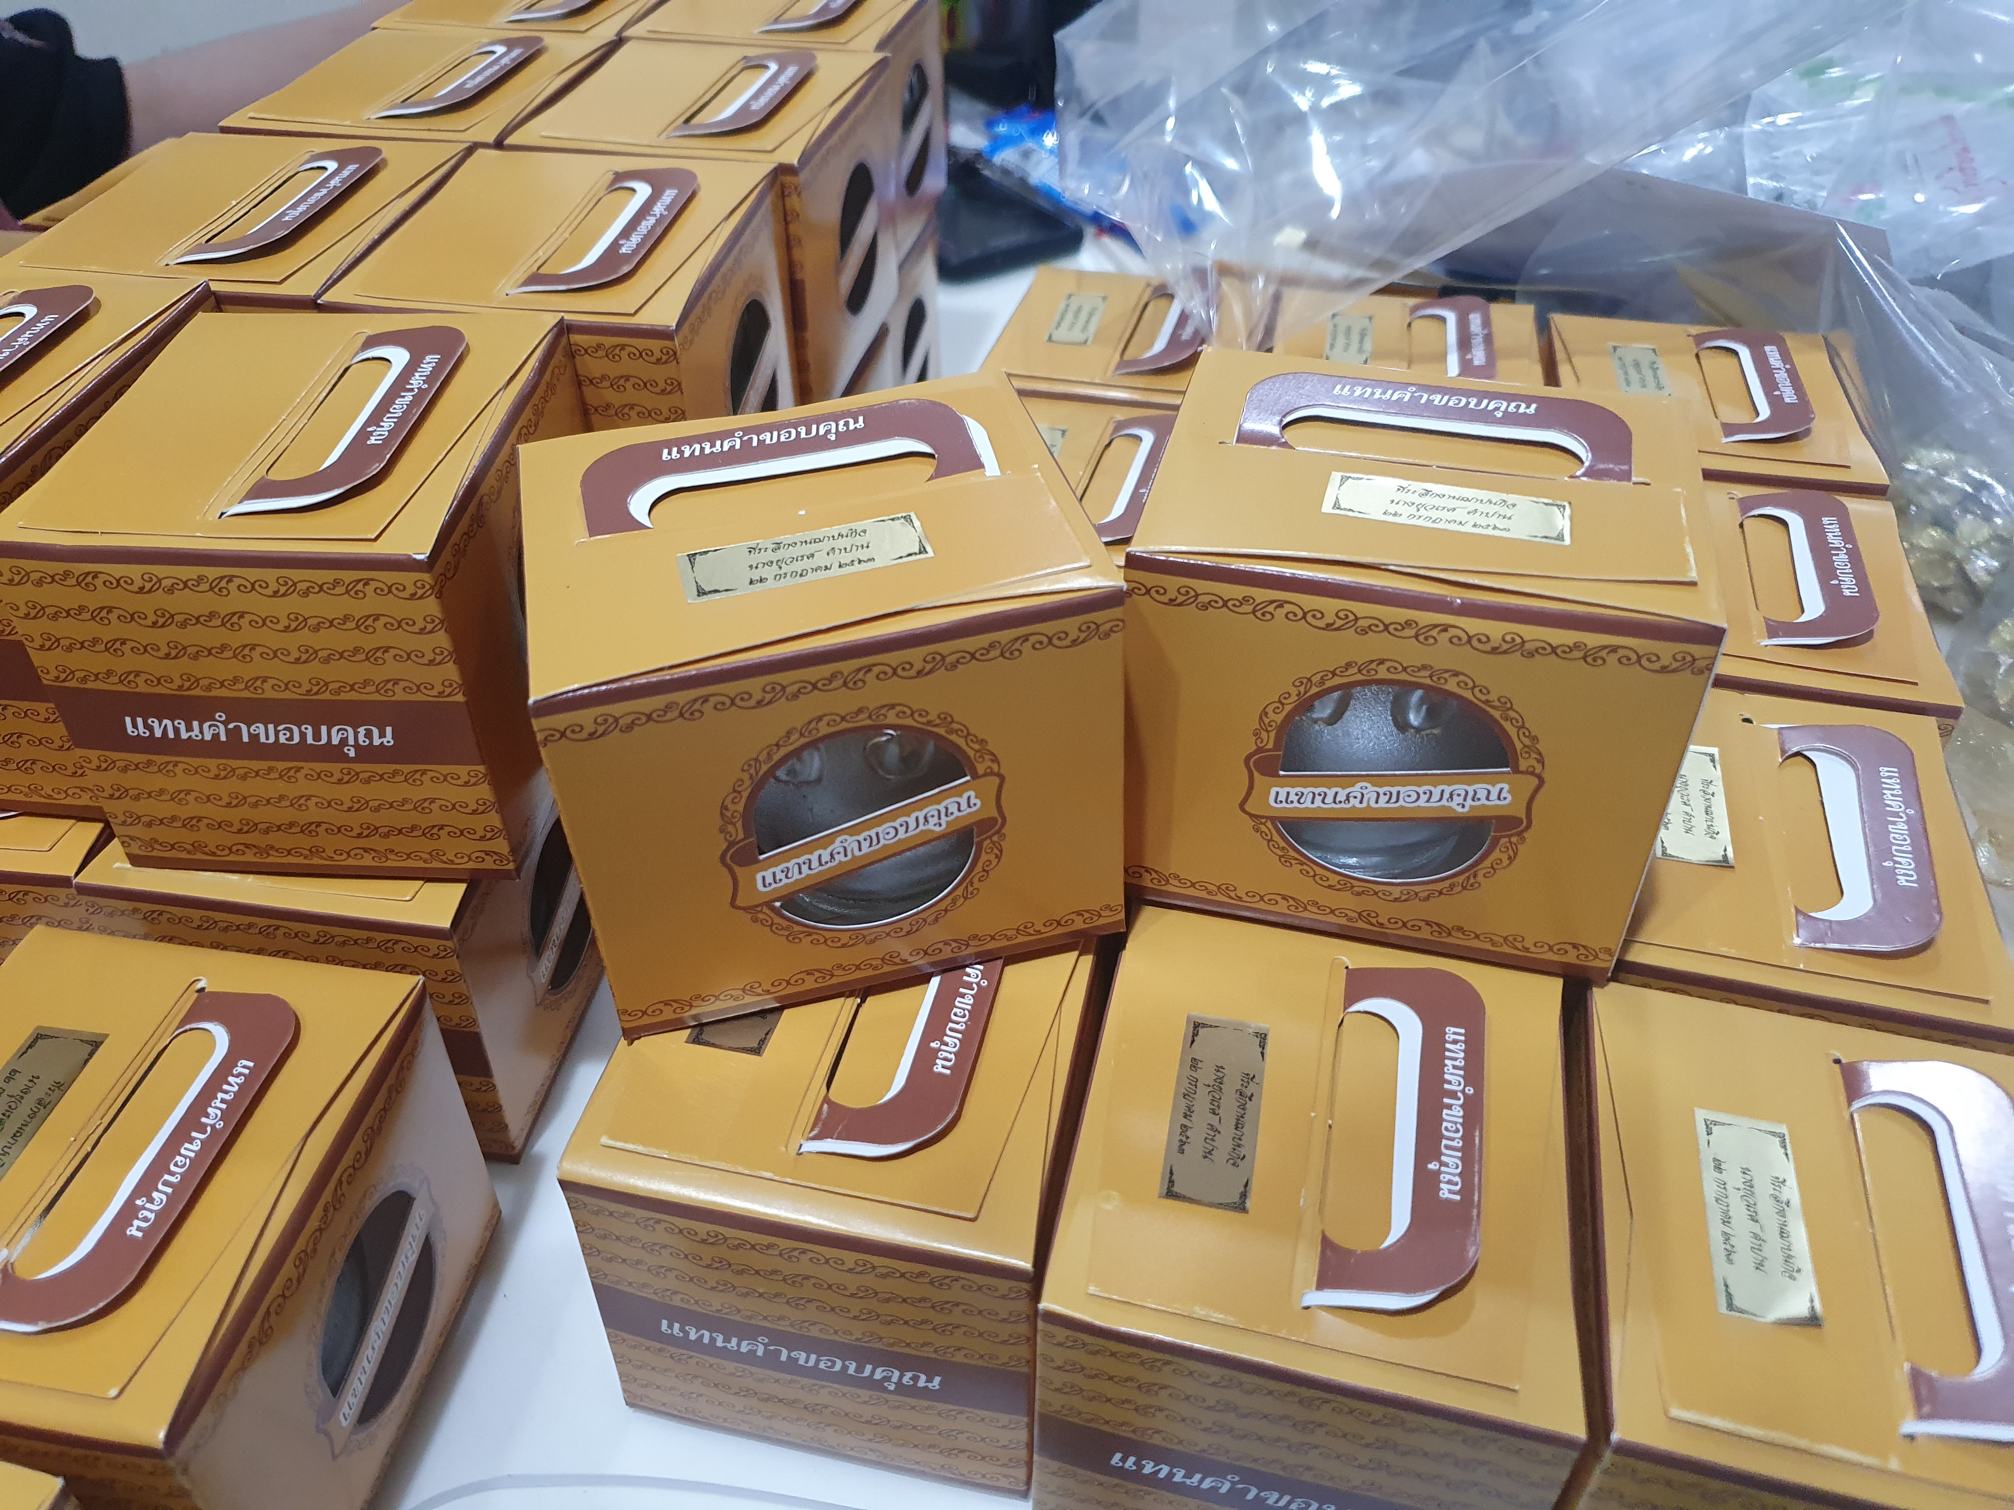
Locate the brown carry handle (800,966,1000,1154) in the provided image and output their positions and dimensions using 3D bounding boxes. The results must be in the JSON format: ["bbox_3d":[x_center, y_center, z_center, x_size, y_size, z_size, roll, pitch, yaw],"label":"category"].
[{"bbox_3d":[-0.019,0.058,0.354,0.032,0.004,0.092,0,39,16],"label":"brown carry handle"}]

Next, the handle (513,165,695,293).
[{"bbox_3d":[-0.110,-0.149,0.424,0.030,0.005,0.084,-1,41,10],"label":"handle"}]

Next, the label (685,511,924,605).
[{"bbox_3d":[-0.043,-0.043,0.323,0.052,0.002,0.020,-11,41,-10],"label":"label"}]

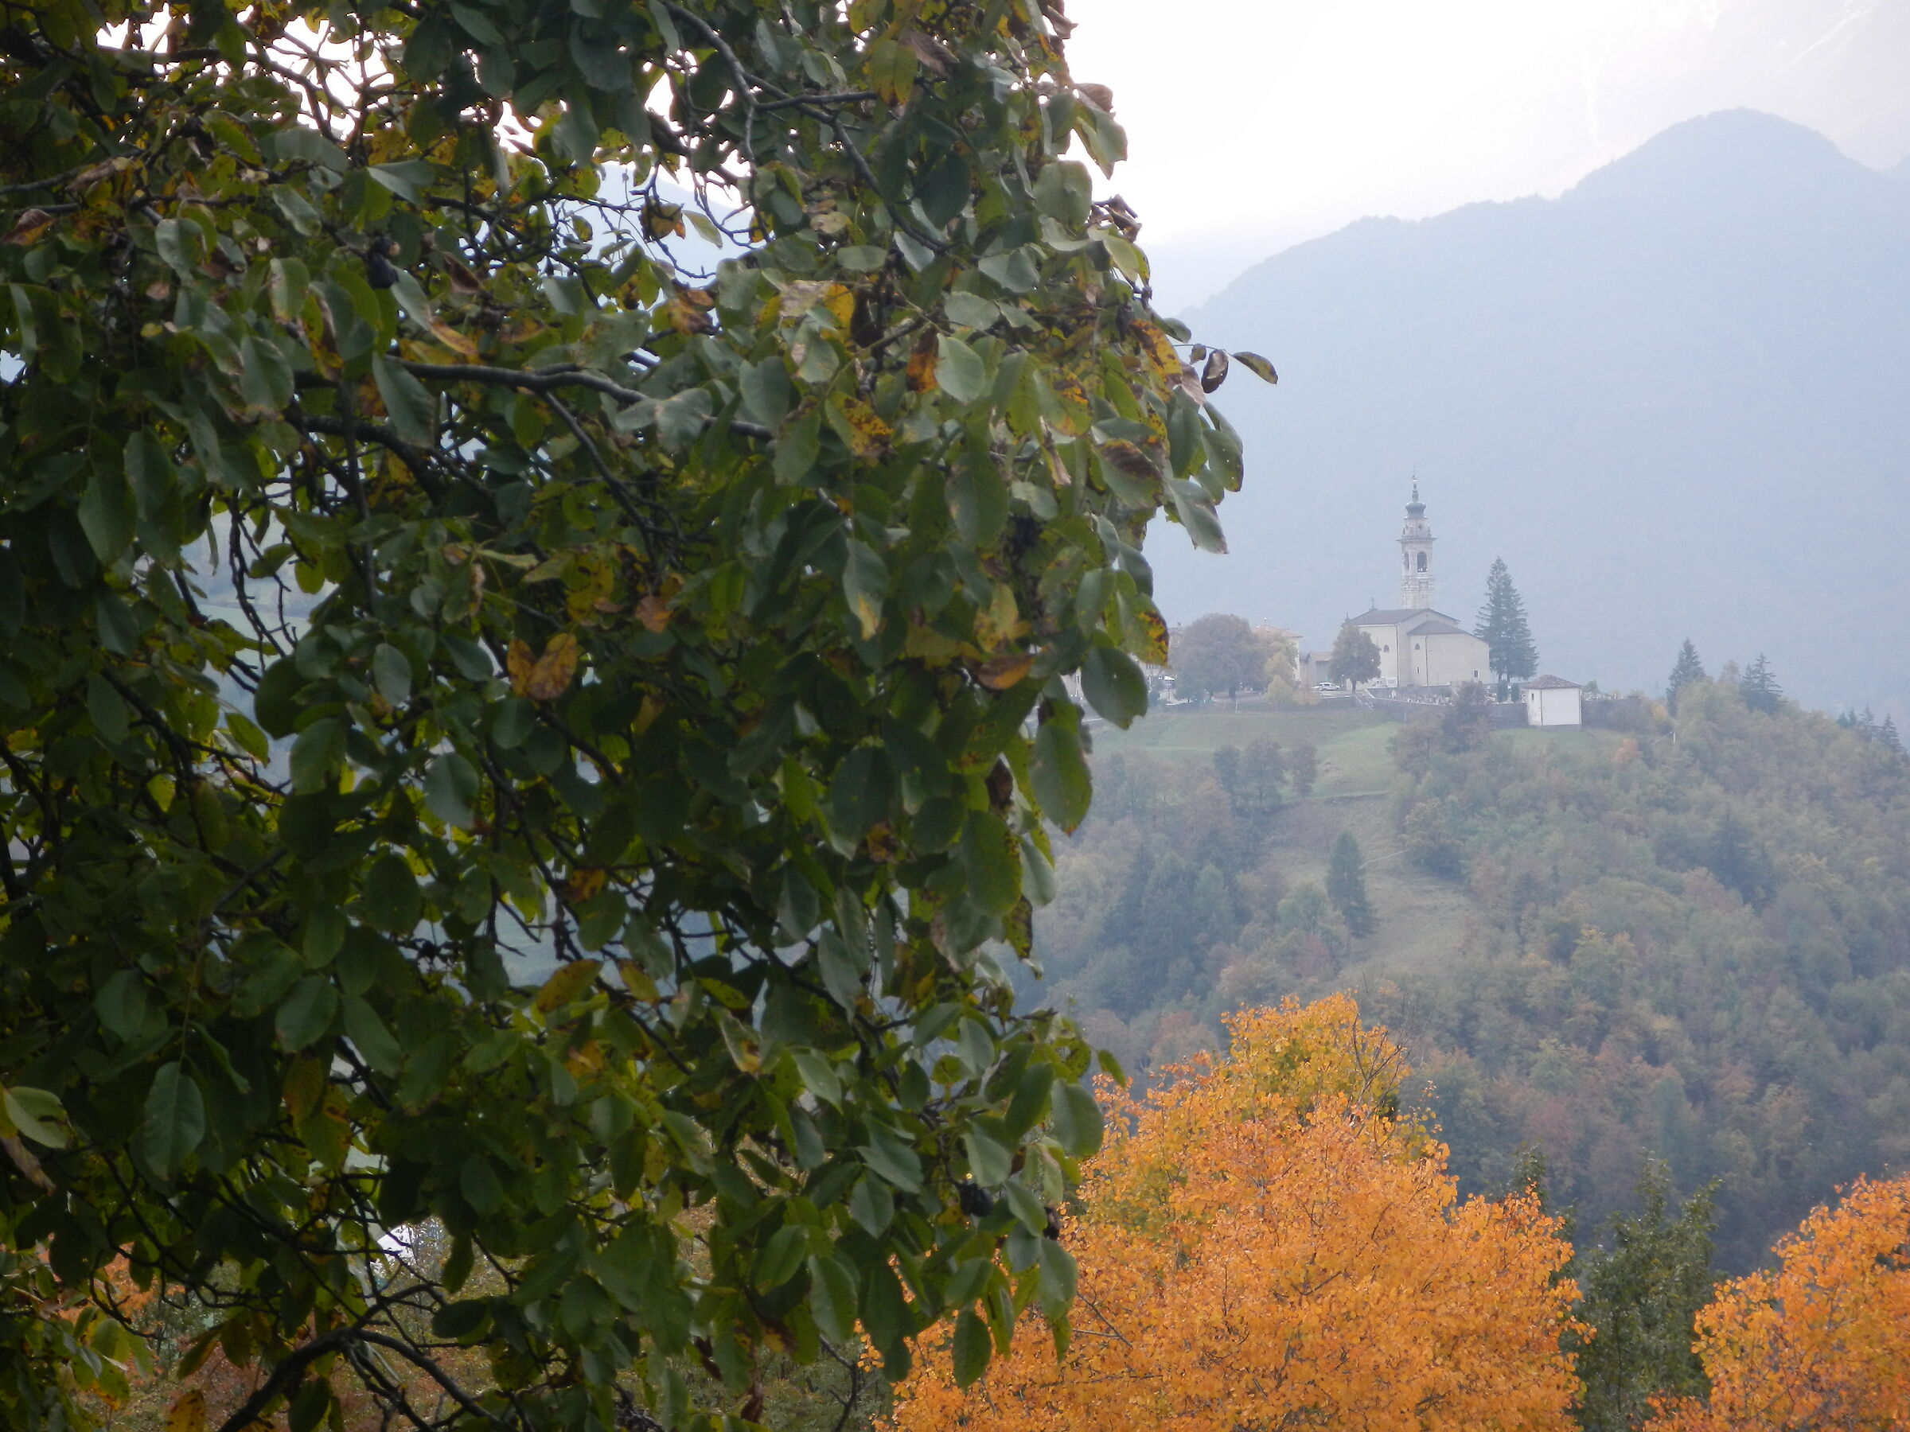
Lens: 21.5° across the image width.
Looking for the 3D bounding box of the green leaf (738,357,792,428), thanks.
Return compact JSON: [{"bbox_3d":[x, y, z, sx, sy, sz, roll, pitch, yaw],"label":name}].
[{"bbox_3d":[-0.247,-0.419,6.500,0.064,0.096,0.030,-19,0,-2],"label":"green leaf"}]

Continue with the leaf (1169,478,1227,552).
[{"bbox_3d":[0.295,-0.242,6.100,0.055,0.118,0.022,-37,-15,0],"label":"leaf"}]

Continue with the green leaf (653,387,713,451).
[{"bbox_3d":[-0.336,-0.367,6.200,0.063,0.093,0.030,28,-25,0],"label":"green leaf"}]

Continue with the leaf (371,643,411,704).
[{"bbox_3d":[-0.706,-0.053,6.300,0.043,0.081,0.018,-14,-15,0],"label":"leaf"}]

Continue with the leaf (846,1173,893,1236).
[{"bbox_3d":[-0.108,0.633,6.500,0.056,0.087,0.030,-9,0,-1],"label":"leaf"}]

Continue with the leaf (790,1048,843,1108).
[{"bbox_3d":[-0.171,0.447,6.200,0.035,0.090,0.018,-31,-22,-23],"label":"leaf"}]

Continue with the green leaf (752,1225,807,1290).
[{"bbox_3d":[-0.216,0.670,6.200,0.058,0.101,0.022,36,-15,0],"label":"green leaf"}]

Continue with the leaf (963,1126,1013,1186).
[{"bbox_3d":[0.041,0.552,6.300,0.059,0.083,0.022,-25,-15,0],"label":"leaf"}]

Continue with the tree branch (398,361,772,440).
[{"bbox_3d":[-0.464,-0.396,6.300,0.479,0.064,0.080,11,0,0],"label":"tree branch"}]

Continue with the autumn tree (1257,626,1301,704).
[{"bbox_3d":[51.064,-7.982,790.000,7.043,12.443,6.800,-1,2,0],"label":"autumn tree"}]

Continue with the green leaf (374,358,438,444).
[{"bbox_3d":[-0.679,-0.390,6.200,0.062,0.137,0.022,-33,-15,0],"label":"green leaf"}]

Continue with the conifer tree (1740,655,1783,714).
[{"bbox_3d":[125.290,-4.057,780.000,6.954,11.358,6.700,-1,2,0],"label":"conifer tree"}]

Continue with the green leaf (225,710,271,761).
[{"bbox_3d":[-0.972,0.026,6.900,0.043,0.095,0.030,-39,0,-4],"label":"green leaf"}]

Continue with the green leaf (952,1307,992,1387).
[{"bbox_3d":[0.021,0.805,6.400,0.050,0.106,0.030,2,0,0],"label":"green leaf"}]

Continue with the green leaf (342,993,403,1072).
[{"bbox_3d":[-0.695,0.380,6.000,0.048,0.111,0.025,-32,-15,0],"label":"green leaf"}]

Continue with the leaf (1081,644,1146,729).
[{"bbox_3d":[0.191,-0.034,6.000,0.071,0.104,0.025,-18,-12,0],"label":"leaf"}]

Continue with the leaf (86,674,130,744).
[{"bbox_3d":[-1.055,-0.009,6.250,0.041,0.092,0.018,-25,-15,0],"label":"leaf"}]

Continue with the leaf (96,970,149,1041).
[{"bbox_3d":[-0.992,0.347,6.000,0.071,0.090,0.025,0,-15,0],"label":"leaf"}]

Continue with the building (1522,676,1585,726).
[{"bbox_3d":[92.954,-2.202,780.000,7.200,8.113,7.000,-2,2,-11],"label":"building"}]

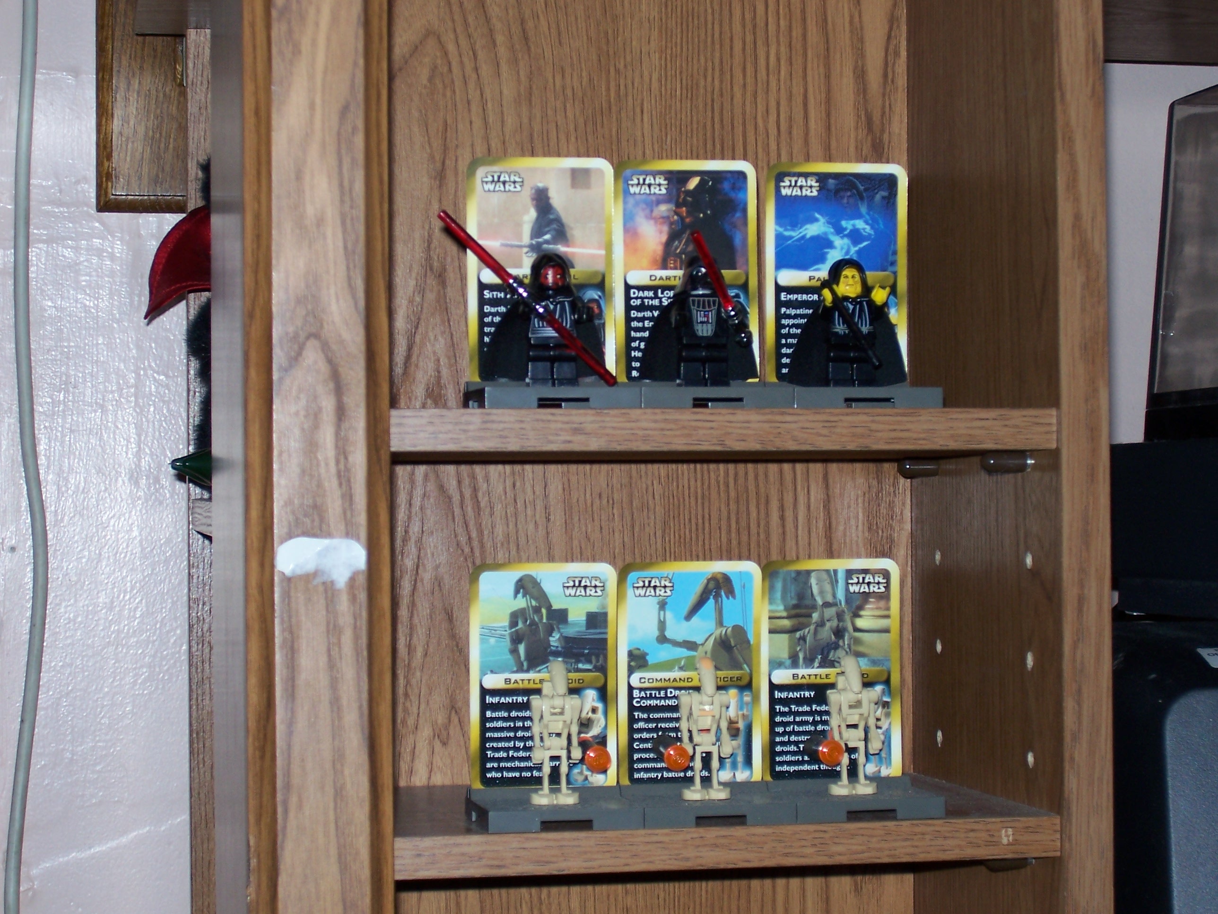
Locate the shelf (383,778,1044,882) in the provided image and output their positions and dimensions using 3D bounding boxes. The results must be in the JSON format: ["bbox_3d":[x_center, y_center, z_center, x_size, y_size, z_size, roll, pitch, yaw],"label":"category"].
[{"bbox_3d":[0.021,0.120,0.952,0.214,0.013,0.147,0,-1,-12],"label":"shelf"}]

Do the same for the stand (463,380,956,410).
[{"bbox_3d":[0.029,-0.019,0.902,0.144,0.010,0.040,0,-1,-12],"label":"stand"}]

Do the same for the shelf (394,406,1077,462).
[{"bbox_3d":[0.014,-0.007,0.956,0.226,0.013,0.152,0,-1,-12],"label":"shelf"}]

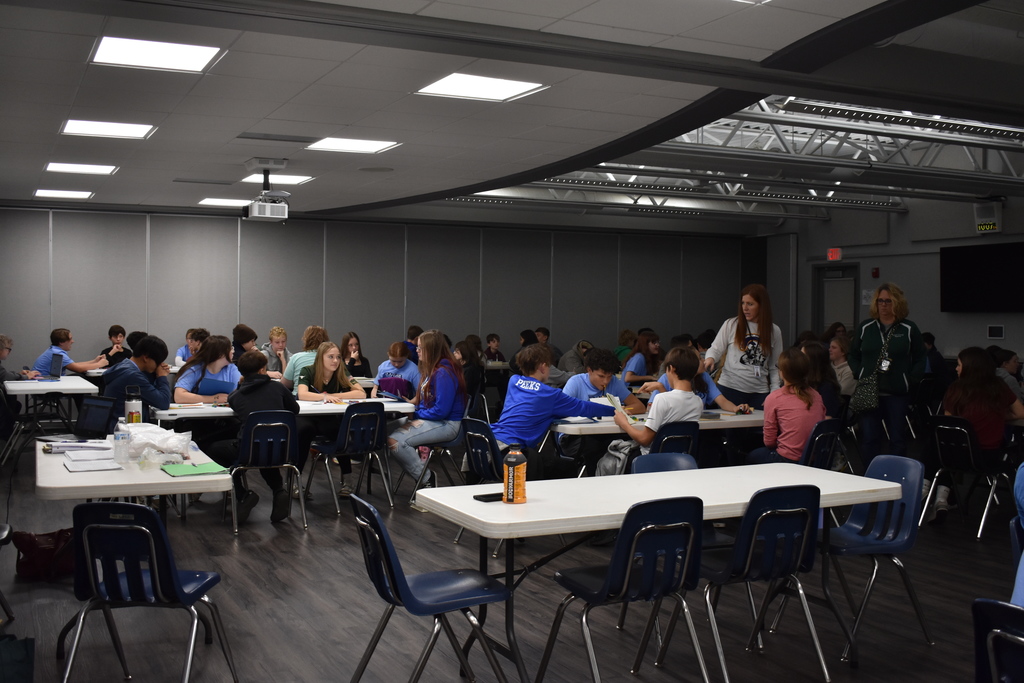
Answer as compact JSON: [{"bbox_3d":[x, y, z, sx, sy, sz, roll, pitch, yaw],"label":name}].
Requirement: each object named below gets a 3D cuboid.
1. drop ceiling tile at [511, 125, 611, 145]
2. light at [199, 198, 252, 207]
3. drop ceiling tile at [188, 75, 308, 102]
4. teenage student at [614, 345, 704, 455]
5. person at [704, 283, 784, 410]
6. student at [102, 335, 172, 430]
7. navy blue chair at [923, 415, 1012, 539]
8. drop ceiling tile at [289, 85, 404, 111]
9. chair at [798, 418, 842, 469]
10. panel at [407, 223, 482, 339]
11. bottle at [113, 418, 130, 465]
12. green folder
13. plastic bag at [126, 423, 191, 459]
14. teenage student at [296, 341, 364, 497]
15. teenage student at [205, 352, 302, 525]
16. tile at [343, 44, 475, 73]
[{"bbox_3d":[0.371,-1.547,7.840,0.610,0.020,0.610,-1,2,-26],"label":"drop ceiling tile"},{"bbox_3d":[-3.436,-1.720,12.734,0.600,0.060,0.600,-1,2,-26],"label":"light"},{"bbox_3d":[-1.551,-1.496,6.218,0.610,0.020,0.610,-1,2,-26],"label":"drop ceiling tile"},{"bbox_3d":[0.905,0.625,6.500,0.500,1.220,0.780,-1,2,-30],"label":"teenage student"},{"bbox_3d":[1.712,0.388,7.750,0.540,1.630,0.400,1,2,19],"label":"person"},{"bbox_3d":[-2.558,0.571,7.306,0.630,1.250,0.500,-1,2,-29],"label":"student"},{"bbox_3d":[2.958,0.848,6.743,0.510,0.780,0.470,-1,2,-27],"label":"navy blue chair"},{"bbox_3d":[-0.999,-1.500,6.472,0.605,0.020,0.605,-1,2,-26],"label":"drop ceiling tile"},{"bbox_3d":[1.748,0.857,6.576,0.540,0.770,0.470,2,2,44],"label":"chair"},{"bbox_3d":[-1.018,-0.383,15.909,1.220,2.661,0.090,-1,2,-26],"label":"panel"},{"bbox_3d":[-1.752,0.445,4.721,0.065,0.200,0.065,-1,2,-27],"label":"bottle"},{"bbox_3d":[-1.433,0.574,4.758,0.240,0.015,0.295,-1,2,-29],"label":"green folder"},{"bbox_3d":[-1.748,0.476,5.196,0.330,0.150,0.300,-1,2,-26],"label":"plastic bag"},{"bbox_3d":[-1.426,0.587,8.270,0.490,1.170,0.700,0,2,-16],"label":"teenage student"},{"bbox_3d":[-1.730,0.635,7.100,0.620,1.140,0.750,0,2,-16],"label":"teenage student"},{"bbox_3d":[-0.458,-1.464,5.380,0.605,0.020,0.605,-1,2,-26],"label":"tile"}]

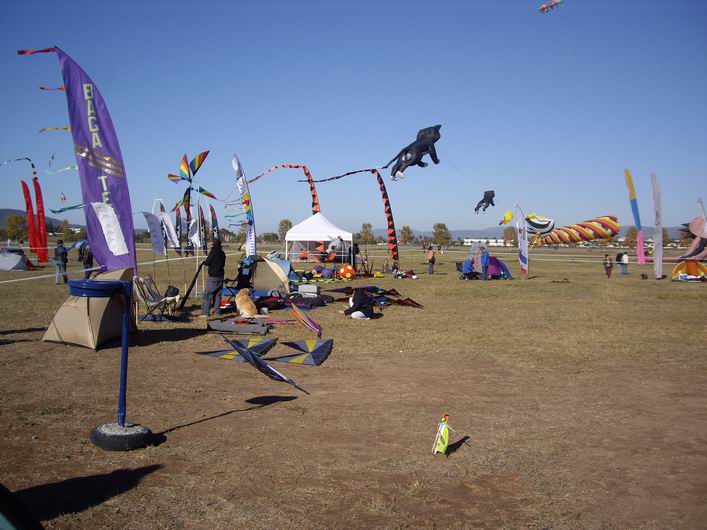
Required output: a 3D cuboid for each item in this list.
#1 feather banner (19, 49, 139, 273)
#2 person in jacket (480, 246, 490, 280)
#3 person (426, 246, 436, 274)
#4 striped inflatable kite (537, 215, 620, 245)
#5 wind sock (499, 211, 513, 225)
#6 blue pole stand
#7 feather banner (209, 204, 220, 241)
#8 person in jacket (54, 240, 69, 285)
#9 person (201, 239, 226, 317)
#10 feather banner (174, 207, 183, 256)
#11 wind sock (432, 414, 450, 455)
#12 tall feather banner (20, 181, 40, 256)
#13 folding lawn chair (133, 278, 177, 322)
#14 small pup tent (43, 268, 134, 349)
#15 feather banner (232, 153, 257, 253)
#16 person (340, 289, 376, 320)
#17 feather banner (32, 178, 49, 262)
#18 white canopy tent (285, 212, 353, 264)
[{"bbox_3d":[-5.614,-1.649,15.900,2.200,5.600,0.300,0,2,-12],"label":"feather banner"},{"bbox_3d":[6.507,-0.074,38.400,0.420,1.690,0.480,1,1,6],"label":"person in jacket"},{"bbox_3d":[4.594,-0.265,45.700,0.380,1.670,0.520,0,1,0],"label":"person"},{"bbox_3d":[25.515,-4.026,88.000,9.200,2.600,2.500,-11,0,9],"label":"striped inflatable kite"},{"bbox_3d":[13.711,-4.285,70.000,1.100,1.250,1.000,-1,2,-37],"label":"wind sock"},{"bbox_3d":[-2.070,0.820,6.600,0.710,1.400,0.550,0,2,0],"label":"blue pole stand"},{"bbox_3d":[-9.603,-2.192,54.000,0.800,4.100,0.150,0,2,-12],"label":"feather banner"},{"bbox_3d":[-11.552,-0.087,30.700,0.510,1.750,0.350,1,2,9],"label":"person in jacket"},{"bbox_3d":[-3.223,0.287,17.800,0.450,1.770,0.520,2,2,41],"label":"person"},{"bbox_3d":[-12.143,-2.192,54.000,0.750,4.100,0.150,0,2,-12],"label":"feather banner"},{"bbox_3d":[0.709,1.365,6.250,0.130,0.315,0.120,0,2,-18],"label":"wind sock"},{"bbox_3d":[-23.652,-3.232,57.000,1.050,5.900,0.200,0,2,-12],"label":"tall feather banner"},{"bbox_3d":[-4.341,0.760,17.100,0.870,0.950,0.650,0,1,-3],"label":"folding lawn chair"},{"bbox_3d":[-4.720,0.756,13.650,1.500,1.250,2.400,0,2,6],"label":"small pup tent"},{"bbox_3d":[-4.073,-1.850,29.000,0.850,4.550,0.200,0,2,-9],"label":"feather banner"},{"bbox_3d":[0.092,0.895,17.800,0.720,0.670,0.560,0,2,-28],"label":"person"},{"bbox_3d":[-21.343,-2.937,53.000,1.050,5.900,0.200,0,2,-12],"label":"feather banner"},{"bbox_3d":[-1.703,-0.962,38.300,3.150,3.280,3.100,0,1,1],"label":"white canopy tent"}]

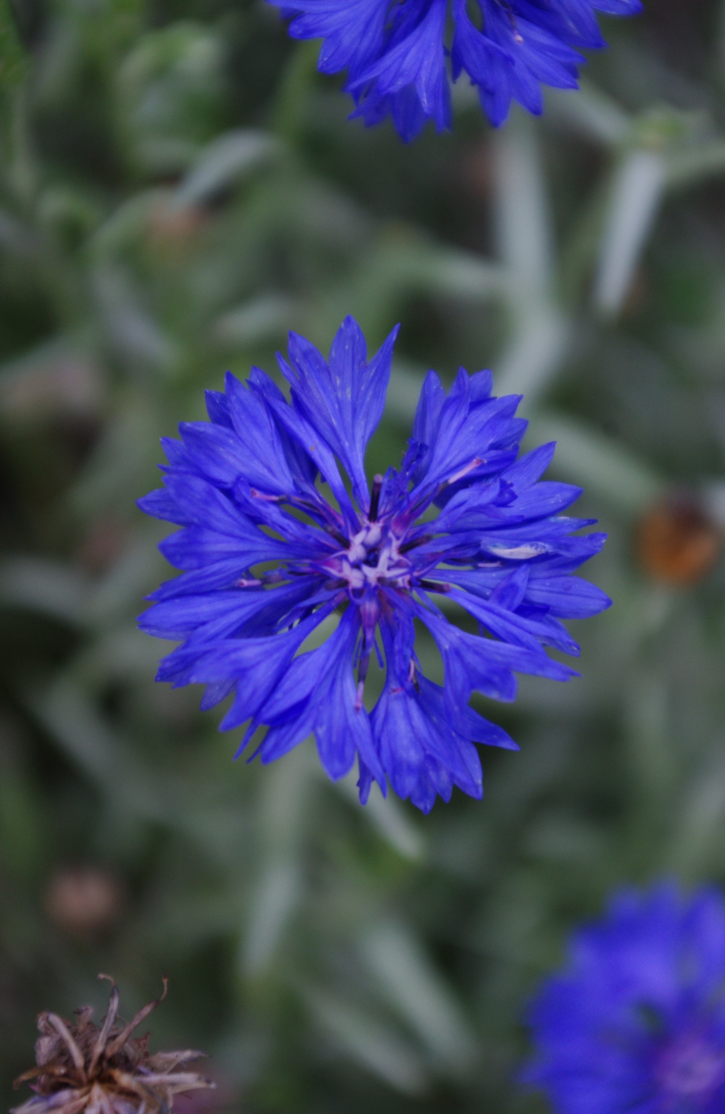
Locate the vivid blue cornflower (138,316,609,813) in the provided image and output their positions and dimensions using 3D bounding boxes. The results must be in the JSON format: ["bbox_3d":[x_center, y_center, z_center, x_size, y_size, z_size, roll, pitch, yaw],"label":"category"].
[{"bbox_3d":[0.001,0.001,0.242,0.044,0.024,0.046,0,78,0],"label":"vivid blue cornflower"}]

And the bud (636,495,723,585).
[{"bbox_3d":[0.044,-0.002,0.350,0.012,0.013,0.012,0,55,0],"label":"bud"}]

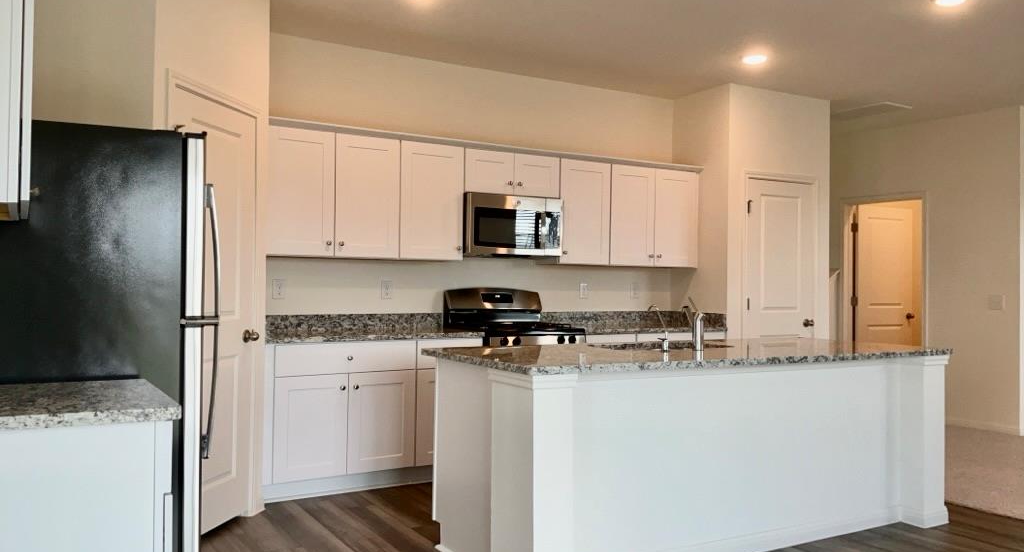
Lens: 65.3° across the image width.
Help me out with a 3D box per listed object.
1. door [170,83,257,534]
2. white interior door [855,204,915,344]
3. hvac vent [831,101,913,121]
[{"bbox_3d":[-1.426,0.190,3.806,0.037,2.030,0.706,1,-1,10],"label":"door"},{"bbox_3d":[3.804,0.308,8.162,0.760,2.030,0.037,1,-1,-25],"label":"white interior door"},{"bbox_3d":[3.079,-1.416,6.993,0.363,0.022,0.681,1,-1,-30],"label":"hvac vent"}]

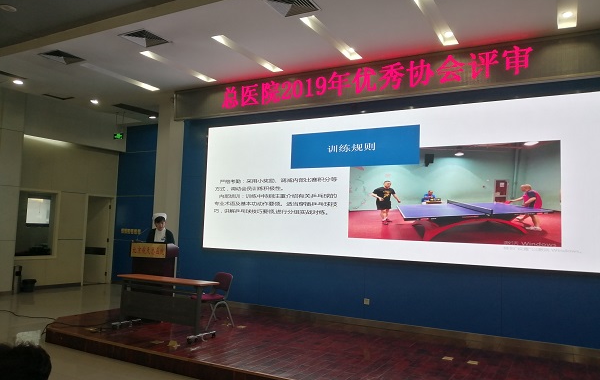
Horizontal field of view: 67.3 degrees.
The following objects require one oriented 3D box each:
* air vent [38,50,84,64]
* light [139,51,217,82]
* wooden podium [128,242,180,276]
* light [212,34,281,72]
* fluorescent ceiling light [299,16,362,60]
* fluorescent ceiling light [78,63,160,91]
[{"bbox_3d":[-3.826,-2.155,7.274,0.500,0.070,0.500,0,-4,28],"label":"air vent"},{"bbox_3d":[-2.009,-2.099,7.649,0.200,0.080,1.650,0,-4,28],"label":"light"},{"bbox_3d":[-2.479,1.460,7.698,0.670,1.130,0.500,1,-3,8],"label":"wooden podium"},{"bbox_3d":[-0.751,-2.106,6.982,0.200,0.080,1.650,0,-4,28],"label":"light"},{"bbox_3d":[0.502,-2.113,6.317,0.200,0.080,1.650,0,-4,28],"label":"fluorescent ceiling light"},{"bbox_3d":[-3.293,-2.092,8.331,0.200,0.080,1.650,0,-4,28],"label":"fluorescent ceiling light"}]

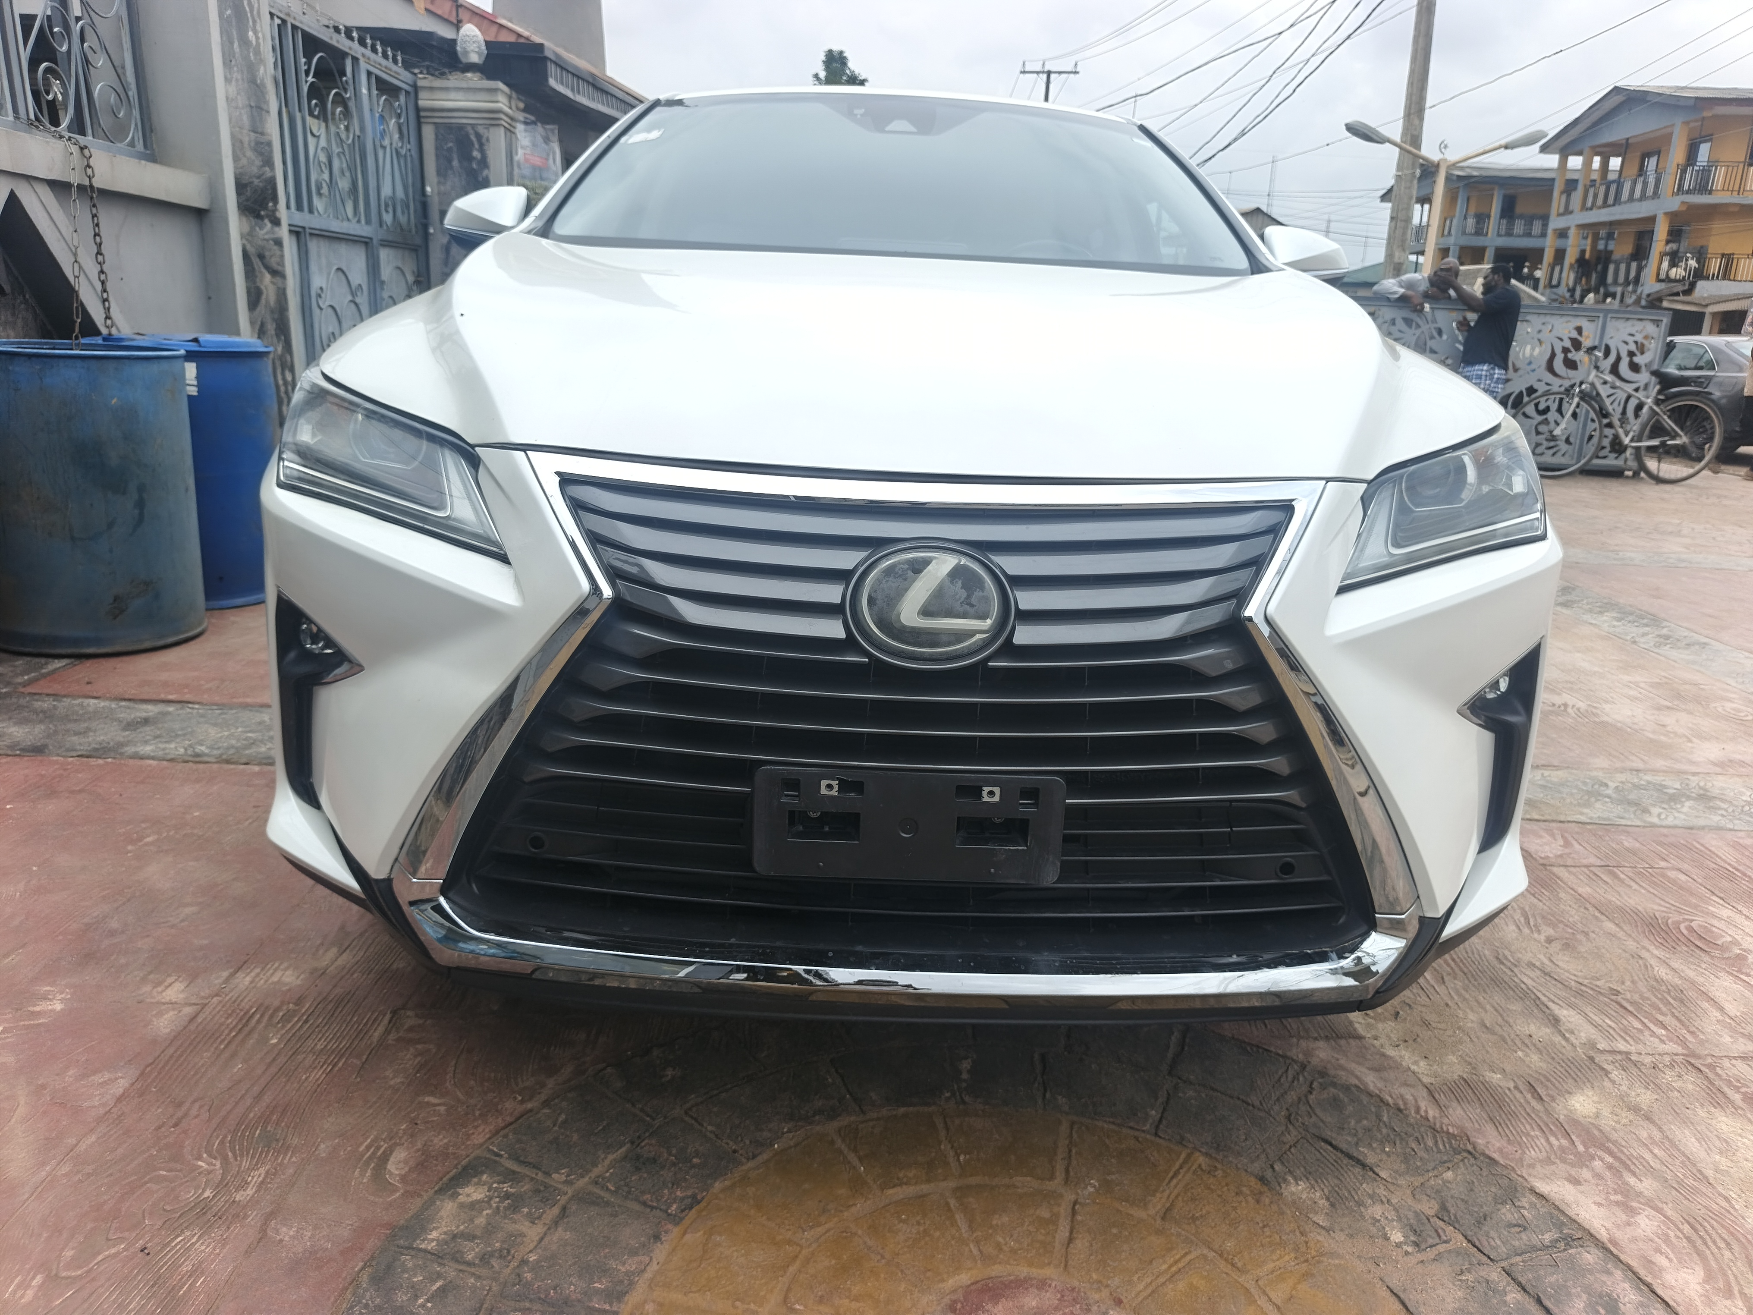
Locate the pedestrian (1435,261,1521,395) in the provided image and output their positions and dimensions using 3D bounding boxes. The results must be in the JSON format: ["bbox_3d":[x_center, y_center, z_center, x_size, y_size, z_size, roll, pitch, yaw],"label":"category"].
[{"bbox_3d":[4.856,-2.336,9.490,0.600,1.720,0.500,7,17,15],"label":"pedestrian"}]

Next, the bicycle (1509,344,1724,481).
[{"bbox_3d":[6.207,-2.031,9.751,1.760,1.060,0.520,4,16,4],"label":"bicycle"}]

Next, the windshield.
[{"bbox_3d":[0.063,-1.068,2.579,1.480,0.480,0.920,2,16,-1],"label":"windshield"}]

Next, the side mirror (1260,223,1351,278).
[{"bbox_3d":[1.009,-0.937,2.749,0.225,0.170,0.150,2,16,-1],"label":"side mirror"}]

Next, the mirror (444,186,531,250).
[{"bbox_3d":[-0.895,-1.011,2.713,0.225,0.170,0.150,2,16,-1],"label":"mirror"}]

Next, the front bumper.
[{"bbox_3d":[0.042,0.087,1.445,1.820,0.720,0.540,2,16,-1],"label":"front bumper"}]

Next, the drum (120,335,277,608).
[{"bbox_3d":[-2.428,-0.662,4.149,0.580,0.880,0.580,2,16,-1],"label":"drum"}]

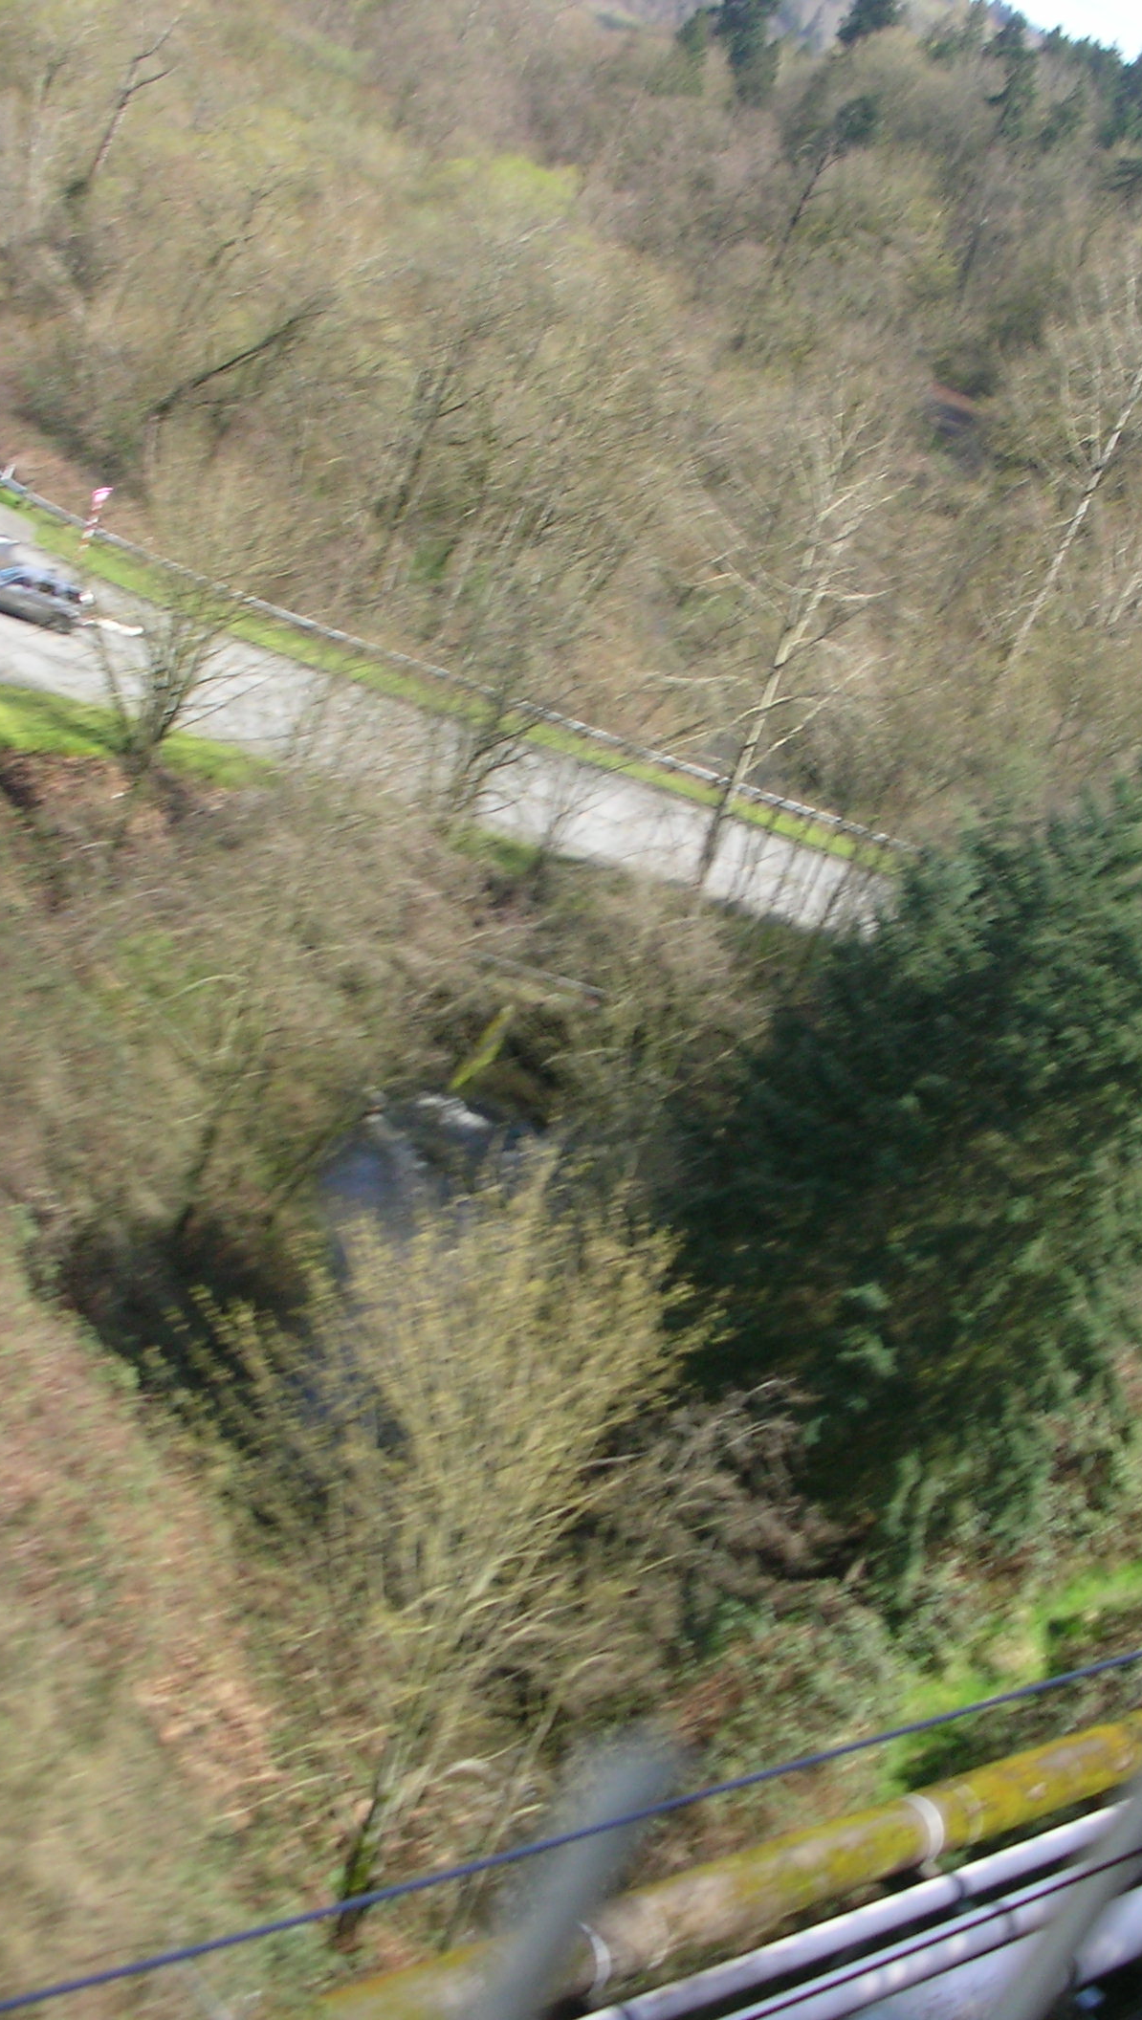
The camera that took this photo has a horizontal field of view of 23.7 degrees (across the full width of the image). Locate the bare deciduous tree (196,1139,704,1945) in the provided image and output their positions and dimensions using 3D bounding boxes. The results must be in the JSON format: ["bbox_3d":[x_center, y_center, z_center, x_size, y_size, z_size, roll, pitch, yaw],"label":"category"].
[{"bbox_3d":[-3.314,9.106,46.826,7.200,15.000,7.200,24,19,4],"label":"bare deciduous tree"}]

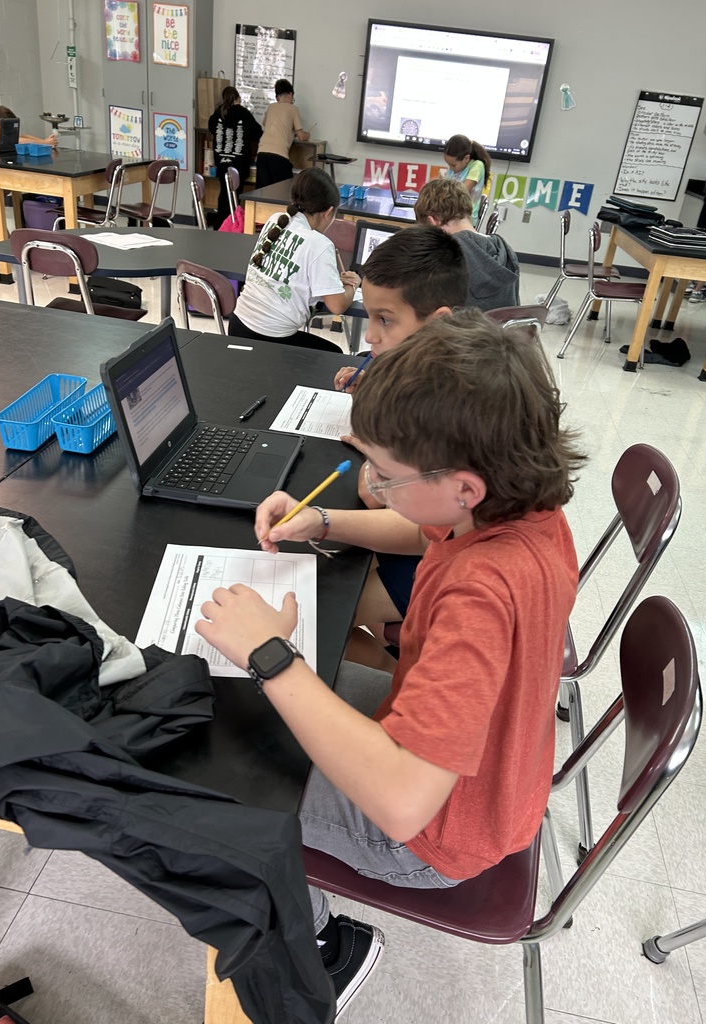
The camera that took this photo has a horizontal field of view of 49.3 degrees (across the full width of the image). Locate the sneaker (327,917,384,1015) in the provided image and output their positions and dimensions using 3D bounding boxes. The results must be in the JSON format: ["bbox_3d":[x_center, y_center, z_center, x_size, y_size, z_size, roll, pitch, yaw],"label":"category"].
[{"bbox_3d":[-0.059,0.766,1.232,0.100,0.090,0.250,35,62,1],"label":"sneaker"}]

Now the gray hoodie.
[{"bbox_3d":[0.308,-0.749,2.823,0.400,0.540,0.410,-10,32,-29],"label":"gray hoodie"}]

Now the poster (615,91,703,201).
[{"bbox_3d":[3.034,-3.616,7.644,0.610,0.930,0.030,10,28,5],"label":"poster"}]

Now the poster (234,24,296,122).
[{"bbox_3d":[-0.893,-4.304,7.683,0.610,0.910,0.020,10,28,5],"label":"poster"}]

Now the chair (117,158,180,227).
[{"bbox_3d":[-1.530,-2.149,5.606,0.560,0.820,0.475,16,30,17],"label":"chair"}]

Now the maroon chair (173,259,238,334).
[{"bbox_3d":[-0.391,-0.515,2.841,0.560,0.820,0.475,-18,37,-38],"label":"maroon chair"}]

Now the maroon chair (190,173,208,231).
[{"bbox_3d":[-0.844,-1.773,5.068,0.560,0.820,0.475,4,28,-5],"label":"maroon chair"}]

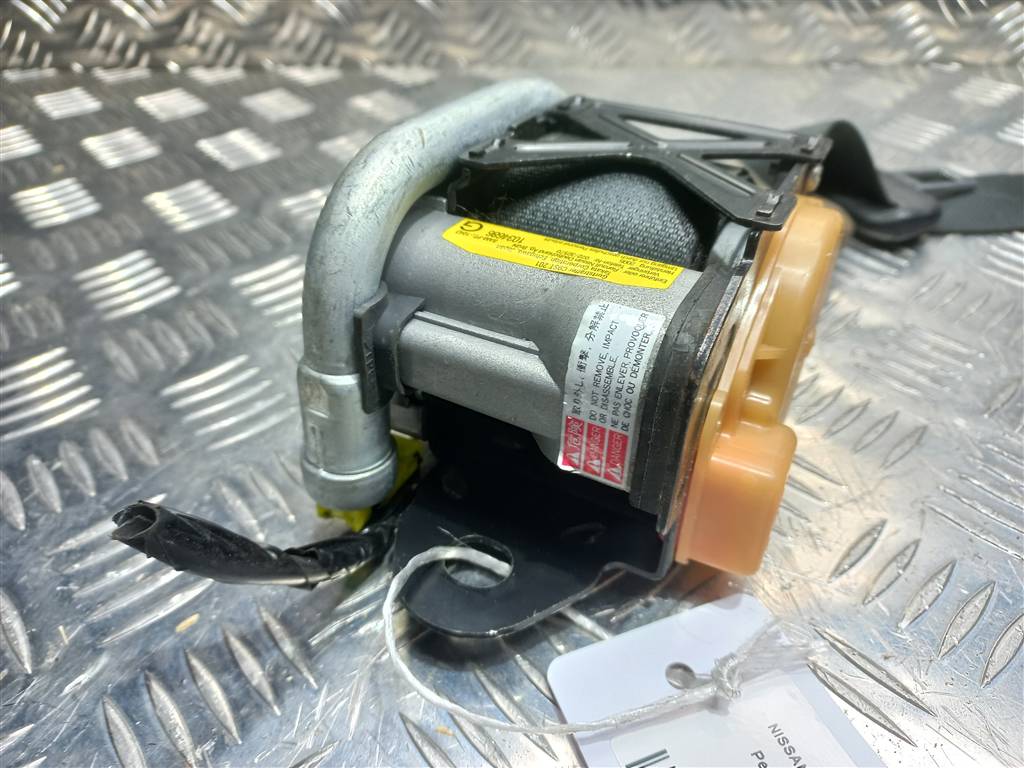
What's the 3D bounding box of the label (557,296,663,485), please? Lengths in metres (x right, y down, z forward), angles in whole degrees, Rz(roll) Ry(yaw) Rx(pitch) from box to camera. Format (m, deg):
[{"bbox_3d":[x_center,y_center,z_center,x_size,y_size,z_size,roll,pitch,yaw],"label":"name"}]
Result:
[{"bbox_3d":[0.017,0.004,0.133,0.014,0.036,0.009,17,29,19],"label":"label"}]

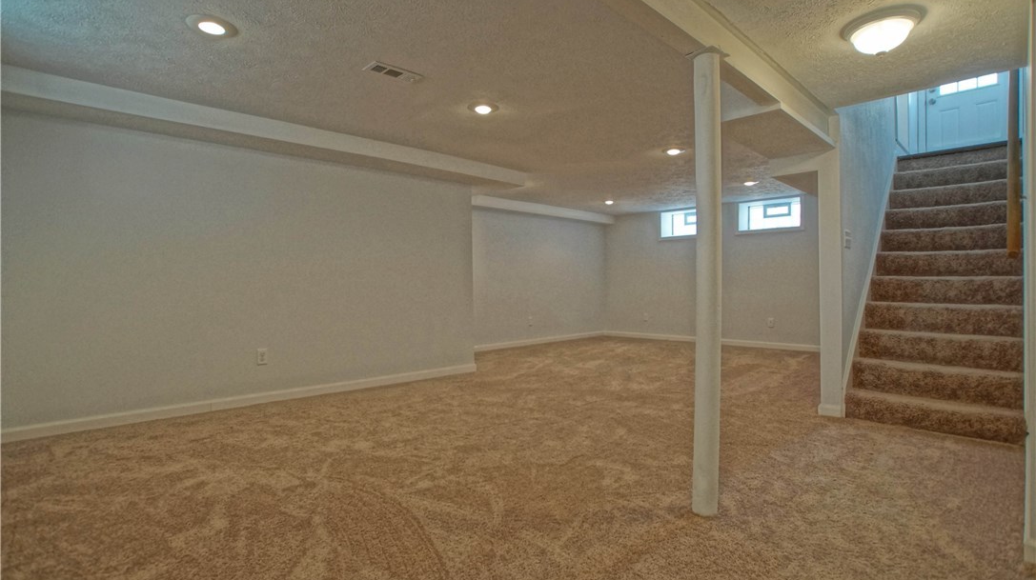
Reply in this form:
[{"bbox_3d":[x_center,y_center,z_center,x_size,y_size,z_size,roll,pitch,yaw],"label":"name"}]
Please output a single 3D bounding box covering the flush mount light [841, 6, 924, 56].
[{"bbox_3d":[1.775,-1.226,2.243,0.315,0.135,0.315,-1,1,-45],"label":"flush mount light"}]

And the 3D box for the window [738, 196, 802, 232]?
[{"bbox_3d":[3.760,-1.112,6.867,0.140,0.420,0.830,-1,1,-45],"label":"window"}]

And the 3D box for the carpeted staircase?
[{"bbox_3d":[3.415,-0.200,3.678,2.153,2.209,0.857,-1,1,-43],"label":"carpeted staircase"}]

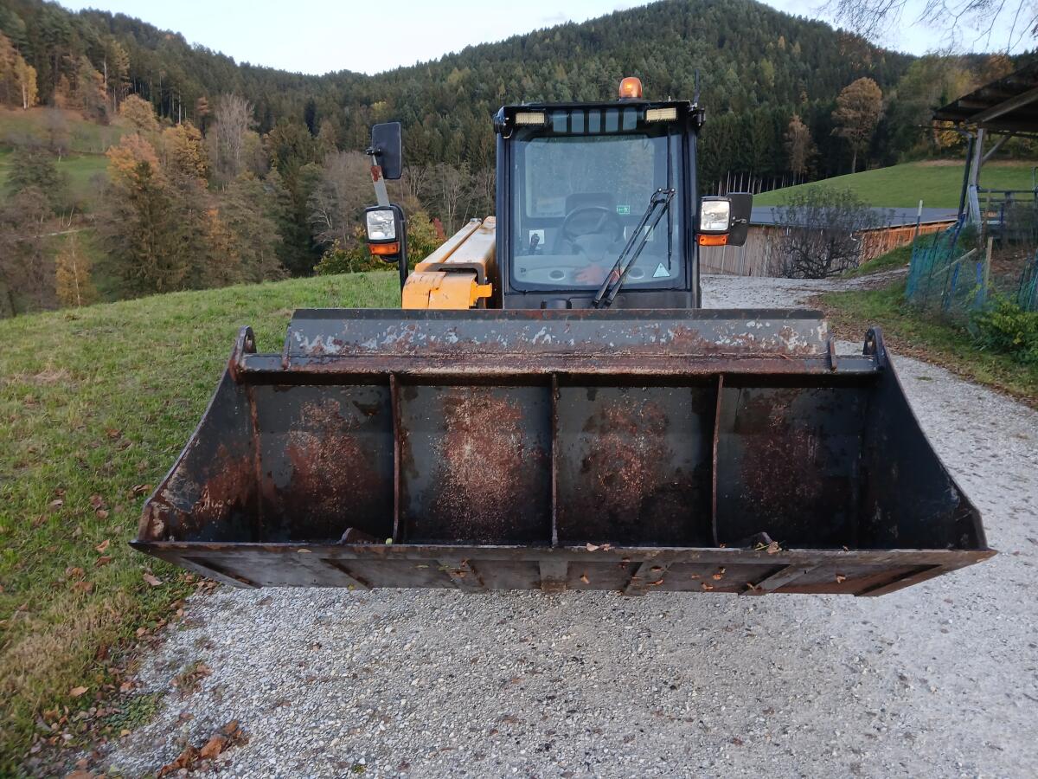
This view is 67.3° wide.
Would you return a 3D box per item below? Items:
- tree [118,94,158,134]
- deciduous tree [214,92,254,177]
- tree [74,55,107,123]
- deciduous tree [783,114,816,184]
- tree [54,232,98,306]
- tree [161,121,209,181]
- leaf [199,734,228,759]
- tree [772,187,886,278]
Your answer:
[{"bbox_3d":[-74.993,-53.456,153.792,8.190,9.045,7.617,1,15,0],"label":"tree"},{"bbox_3d":[-46.798,-40.569,128.009,6.817,14.901,6.340,1,15,0],"label":"deciduous tree"},{"bbox_3d":[-95.150,-66.645,173.076,7.681,14.404,7.144,1,15,0],"label":"tree"},{"bbox_3d":[53.415,-45.772,148.360,5.926,12.274,5.511,1,15,0],"label":"deciduous tree"},{"bbox_3d":[-38.120,-9.915,67.039,3.719,7.191,3.459,1,15,0],"label":"tree"},{"bbox_3d":[-48.524,-32.833,113.449,7.049,11.607,6.556,1,15,0],"label":"tree"},{"bbox_3d":[-0.914,1.064,2.330,0.070,0.030,0.105,9,14,40],"label":"leaf"},{"bbox_3d":[10.579,-5.333,26.597,3.895,3.017,3.623,1,15,0],"label":"tree"}]

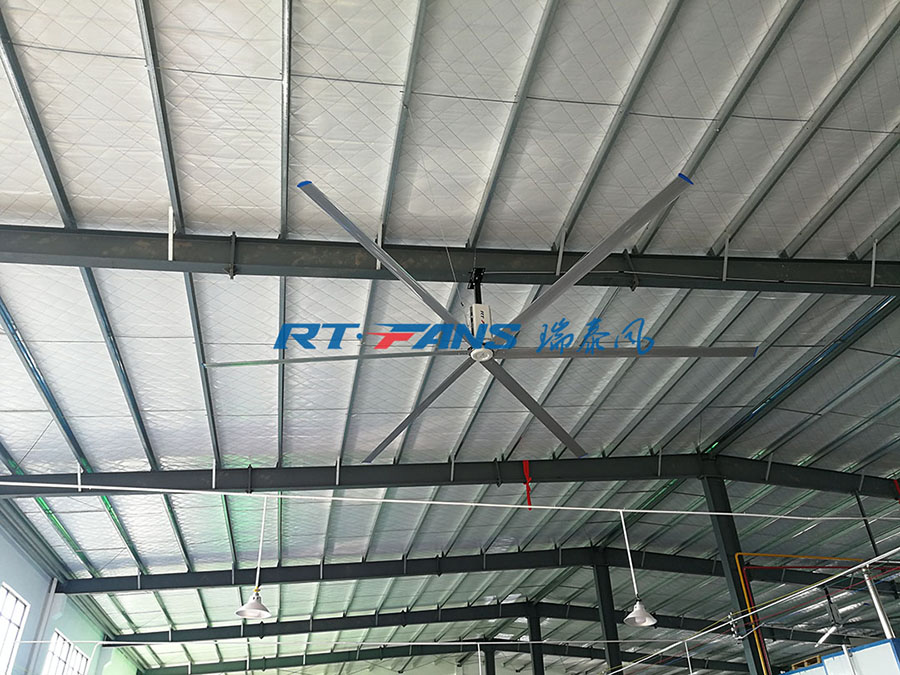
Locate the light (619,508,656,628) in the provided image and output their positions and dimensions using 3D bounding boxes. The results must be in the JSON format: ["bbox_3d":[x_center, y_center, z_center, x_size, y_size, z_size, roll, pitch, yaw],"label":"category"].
[{"bbox_3d":[2.106,2.628,8.176,0.370,1.268,0.370,5,-35,-11],"label":"light"}]

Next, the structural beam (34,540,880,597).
[{"bbox_3d":[2.377,8.077,24.260,29.036,1.659,0.280,5,-35,-11],"label":"structural beam"}]

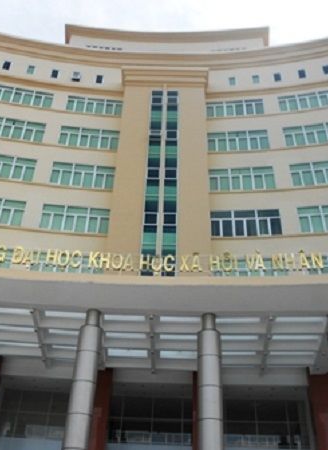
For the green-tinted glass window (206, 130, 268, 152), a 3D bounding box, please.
[{"bbox_3d":[5.429,-6.138,32.824,4.369,1.870,0.150,-2,-35,6],"label":"green-tinted glass window"}]

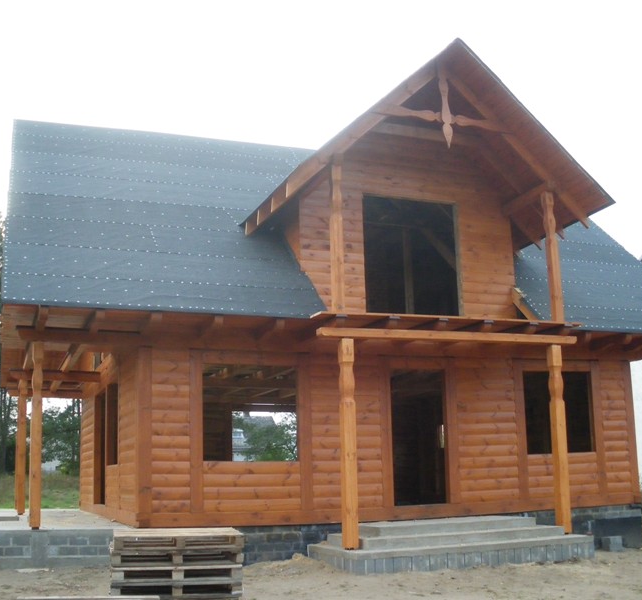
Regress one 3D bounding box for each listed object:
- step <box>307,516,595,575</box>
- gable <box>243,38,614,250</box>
[{"bbox_3d":[1.854,3.489,12.025,3.750,0.540,1.780,3,-13,-21],"label":"step"},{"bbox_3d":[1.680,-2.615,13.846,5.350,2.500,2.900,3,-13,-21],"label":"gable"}]

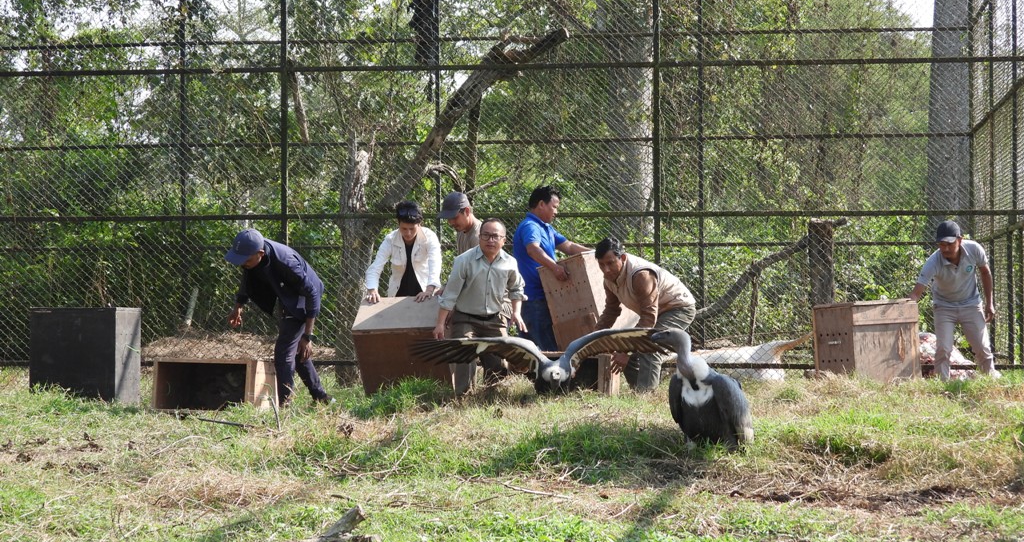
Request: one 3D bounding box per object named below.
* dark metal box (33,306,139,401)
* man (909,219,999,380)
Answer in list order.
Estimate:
[{"bbox_3d":[-3.030,0.592,15.803,0.594,0.664,0.610,0,-1,7],"label":"dark metal box"},{"bbox_3d":[3.383,0.261,17.000,0.680,1.290,0.580,0,-1,13],"label":"man"}]

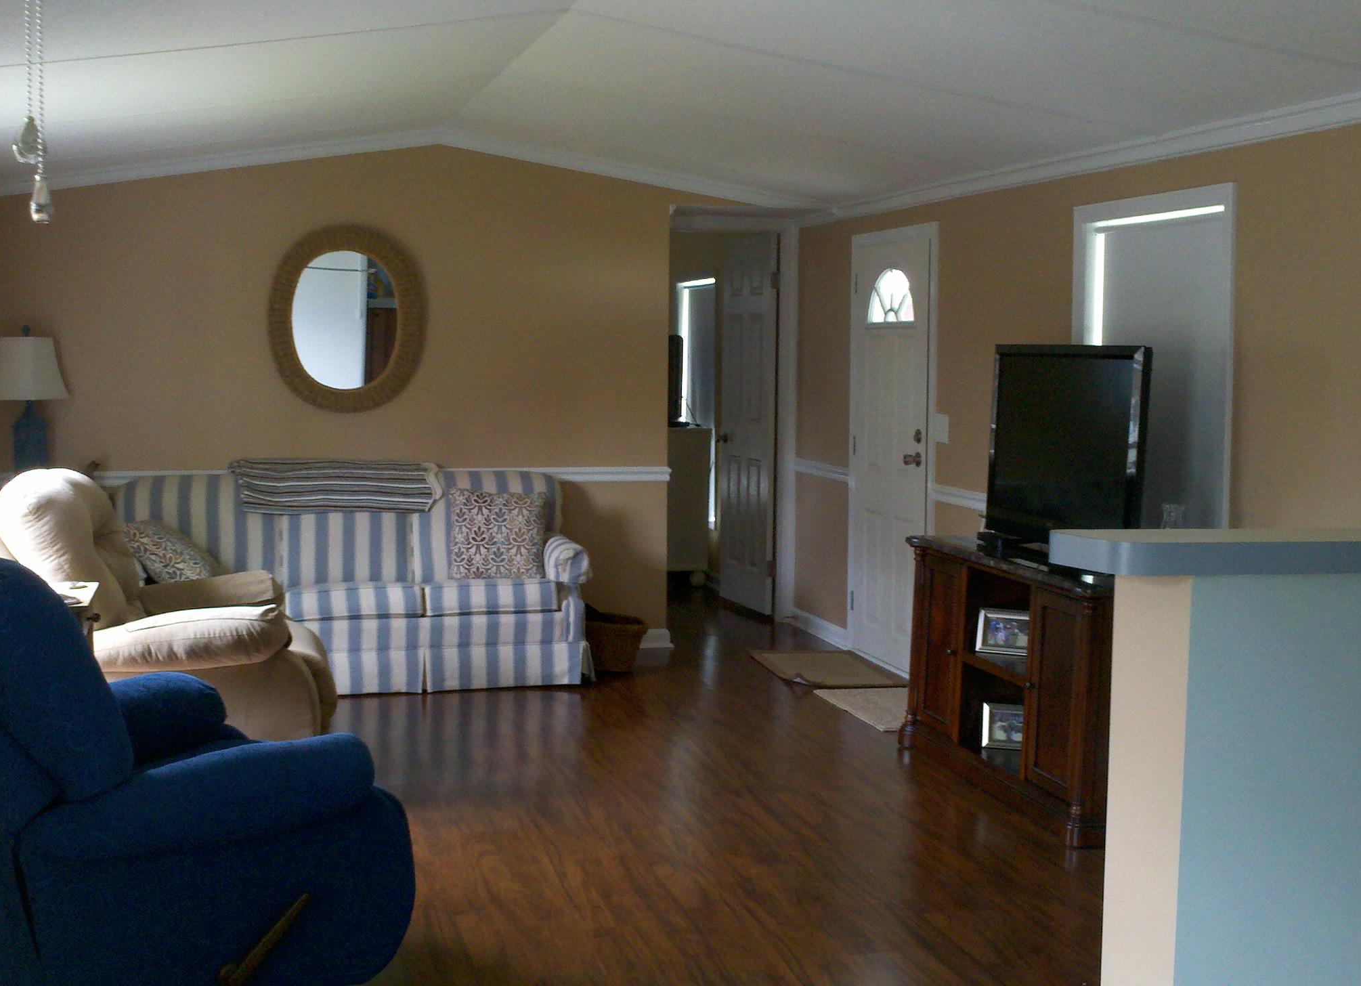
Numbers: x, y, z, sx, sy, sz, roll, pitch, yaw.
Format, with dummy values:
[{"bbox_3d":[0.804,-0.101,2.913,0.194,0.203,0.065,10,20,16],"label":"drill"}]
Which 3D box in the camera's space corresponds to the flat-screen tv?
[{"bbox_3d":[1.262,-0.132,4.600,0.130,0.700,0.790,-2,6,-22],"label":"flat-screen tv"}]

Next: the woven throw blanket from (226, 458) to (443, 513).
[{"bbox_3d":[-1.543,-0.037,6.293,0.912,0.228,0.243,-1,6,-15],"label":"woven throw blanket"}]

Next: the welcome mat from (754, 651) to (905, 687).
[{"bbox_3d":[0.693,0.825,6.674,0.502,0.012,0.714,-2,6,-20],"label":"welcome mat"}]

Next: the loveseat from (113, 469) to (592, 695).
[{"bbox_3d":[-1.503,0.388,6.279,2.110,0.935,0.740,-1,6,-12],"label":"loveseat"}]

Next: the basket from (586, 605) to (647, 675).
[{"bbox_3d":[-0.364,0.693,6.711,0.370,0.250,0.370,-2,6,-18],"label":"basket"}]

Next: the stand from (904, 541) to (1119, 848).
[{"bbox_3d":[1.226,0.626,4.798,0.450,0.805,1.210,-2,6,-18],"label":"stand"}]

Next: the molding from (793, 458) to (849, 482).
[{"bbox_3d":[0.713,-0.126,7.287,0.028,0.071,0.654,-2,6,-18],"label":"molding"}]

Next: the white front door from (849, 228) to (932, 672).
[{"bbox_3d":[0.978,-0.195,6.567,0.070,2.050,0.800,-2,6,-18],"label":"white front door"}]

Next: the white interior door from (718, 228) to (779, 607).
[{"bbox_3d":[0.376,-0.384,7.799,0.040,2.060,0.657,-2,7,-24],"label":"white interior door"}]

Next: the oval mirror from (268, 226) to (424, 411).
[{"bbox_3d":[-1.506,-0.796,6.384,0.710,0.850,0.060,-2,6,-18],"label":"oval mirror"}]

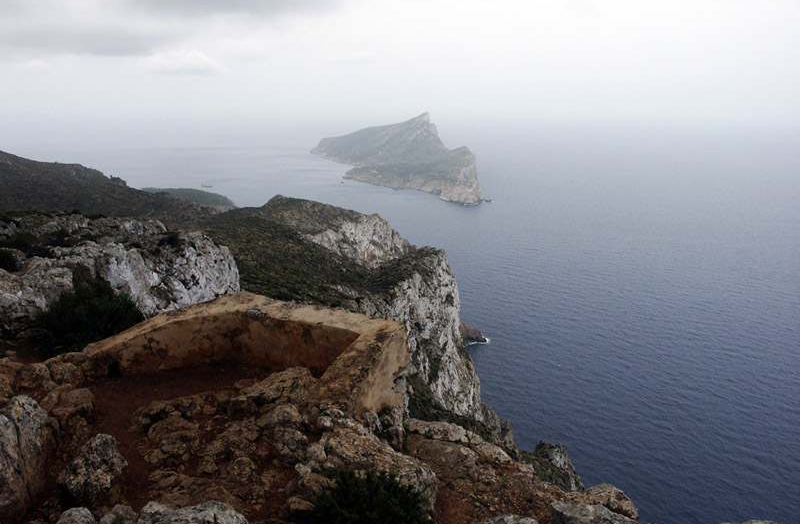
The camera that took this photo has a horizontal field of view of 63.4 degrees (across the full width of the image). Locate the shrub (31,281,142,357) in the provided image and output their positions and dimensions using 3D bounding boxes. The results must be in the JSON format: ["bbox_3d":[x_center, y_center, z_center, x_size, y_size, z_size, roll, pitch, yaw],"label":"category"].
[{"bbox_3d":[-5.103,0.942,10.600,1.800,1.250,1.600,0,13,0],"label":"shrub"}]

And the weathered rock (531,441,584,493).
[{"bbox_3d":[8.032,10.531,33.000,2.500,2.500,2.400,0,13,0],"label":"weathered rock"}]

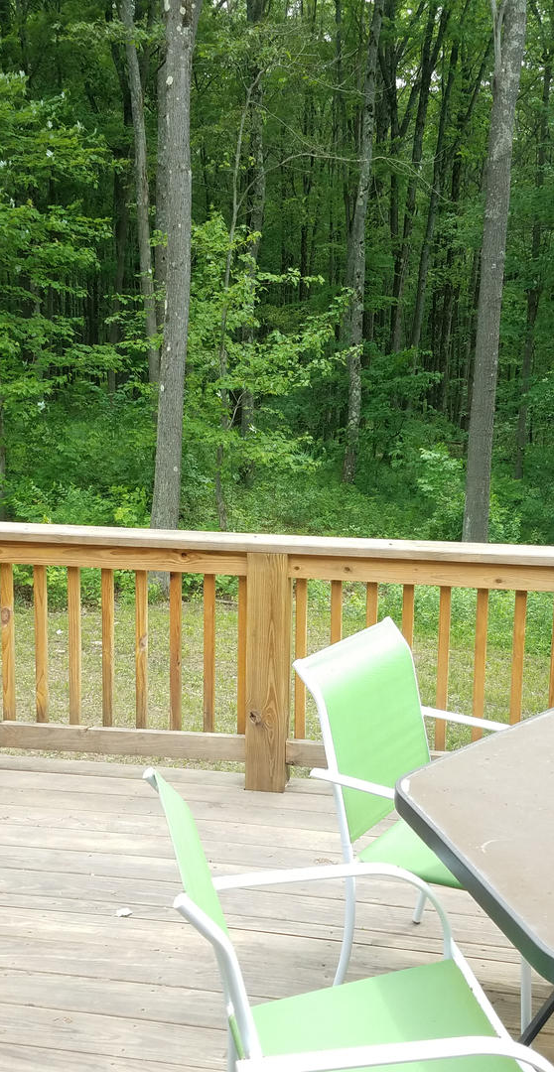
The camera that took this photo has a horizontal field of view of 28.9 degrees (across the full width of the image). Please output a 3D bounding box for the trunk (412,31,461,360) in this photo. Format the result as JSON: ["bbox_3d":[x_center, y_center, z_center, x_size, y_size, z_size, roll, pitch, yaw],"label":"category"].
[{"bbox_3d":[4.022,-8.454,27.183,0.260,8.114,0.240,7,10,6],"label":"trunk"}]

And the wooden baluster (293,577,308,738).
[{"bbox_3d":[0.089,0.437,3.829,0.038,0.630,0.038,2,10,9],"label":"wooden baluster"}]

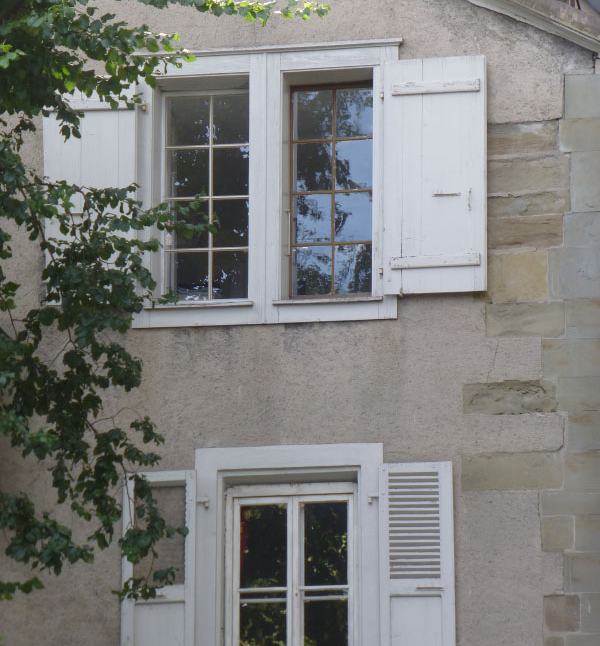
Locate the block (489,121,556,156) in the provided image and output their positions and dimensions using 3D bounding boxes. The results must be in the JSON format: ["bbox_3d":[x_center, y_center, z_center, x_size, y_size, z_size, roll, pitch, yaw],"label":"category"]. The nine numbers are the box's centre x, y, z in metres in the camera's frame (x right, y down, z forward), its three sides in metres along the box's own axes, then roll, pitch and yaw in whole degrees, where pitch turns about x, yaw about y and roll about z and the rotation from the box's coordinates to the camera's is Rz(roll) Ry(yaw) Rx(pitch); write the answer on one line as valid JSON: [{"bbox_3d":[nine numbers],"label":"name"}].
[{"bbox_3d":[1.514,-1.218,24.183,0.502,0.224,0.200,-2,-15,9],"label":"block"}]

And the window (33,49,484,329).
[{"bbox_3d":[-0.226,-0.902,24.386,3.063,1.980,0.330,-2,-15,9],"label":"window"}]

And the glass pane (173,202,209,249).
[{"bbox_3d":[-0.762,-0.678,24.624,0.292,0.350,0.012,-2,-15,9],"label":"glass pane"}]

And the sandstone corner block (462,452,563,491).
[{"bbox_3d":[1.415,1.009,23.608,0.669,0.257,0.200,-2,-15,9],"label":"sandstone corner block"}]

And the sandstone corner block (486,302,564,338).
[{"bbox_3d":[1.520,0.005,23.858,0.522,0.242,0.200,-2,-15,9],"label":"sandstone corner block"}]

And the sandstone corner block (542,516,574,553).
[{"bbox_3d":[1.710,1.411,23.453,0.213,0.231,0.200,-2,-15,9],"label":"sandstone corner block"}]

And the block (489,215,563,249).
[{"bbox_3d":[1.517,-0.583,24.014,0.525,0.224,0.200,-2,-15,9],"label":"block"}]

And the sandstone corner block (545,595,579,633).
[{"bbox_3d":[1.728,1.921,23.315,0.235,0.238,0.200,-2,-15,9],"label":"sandstone corner block"}]

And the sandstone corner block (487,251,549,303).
[{"bbox_3d":[1.472,-0.286,23.943,0.416,0.361,0.200,-2,-15,9],"label":"sandstone corner block"}]

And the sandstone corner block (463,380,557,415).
[{"bbox_3d":[1.407,0.522,23.739,0.626,0.222,0.200,-2,-15,9],"label":"sandstone corner block"}]

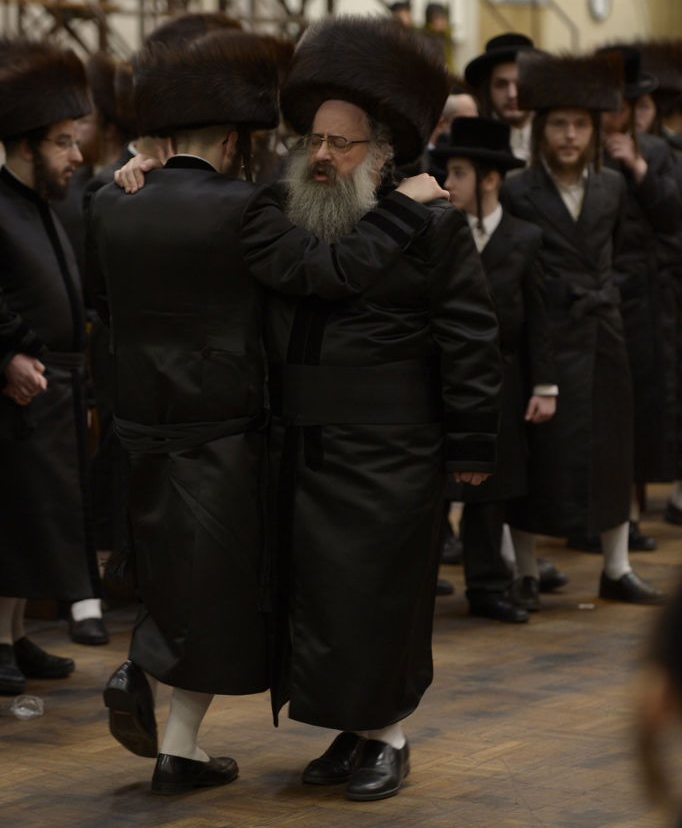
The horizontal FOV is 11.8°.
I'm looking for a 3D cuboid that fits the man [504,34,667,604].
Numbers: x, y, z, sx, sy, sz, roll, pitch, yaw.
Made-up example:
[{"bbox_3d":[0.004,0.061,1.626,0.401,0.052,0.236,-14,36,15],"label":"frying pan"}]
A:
[{"bbox_3d":[0.799,-0.286,10.832,0.540,1.800,0.420,-1,5,-10],"label":"man"}]

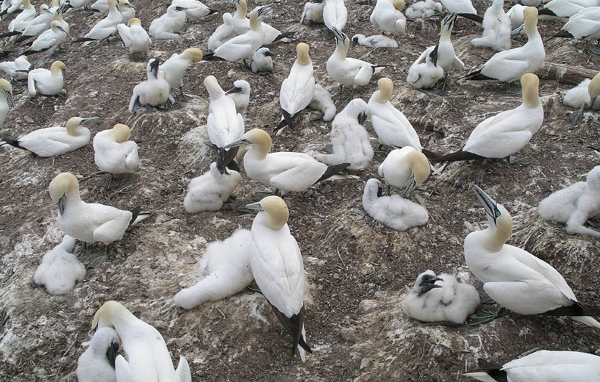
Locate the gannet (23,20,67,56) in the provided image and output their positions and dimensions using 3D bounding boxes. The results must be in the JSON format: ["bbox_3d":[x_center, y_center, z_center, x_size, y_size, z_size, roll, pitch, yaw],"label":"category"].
[{"bbox_3d":[-2.535,-1.515,6.350,0.480,0.350,0.190,-6,25,-9],"label":"gannet"}]

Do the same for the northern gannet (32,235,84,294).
[{"bbox_3d":[-1.082,0.327,2.898,0.230,0.220,0.330,2,31,10],"label":"northern gannet"}]

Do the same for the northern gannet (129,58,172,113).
[{"bbox_3d":[-0.962,-0.690,4.067,0.260,0.340,0.270,-6,31,-10],"label":"northern gannet"}]

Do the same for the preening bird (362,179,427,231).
[{"bbox_3d":[0.443,0.063,2.986,0.320,0.230,0.190,3,31,13],"label":"preening bird"}]

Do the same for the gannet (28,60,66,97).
[{"bbox_3d":[-1.982,-0.887,4.950,0.460,0.290,0.250,18,31,36],"label":"gannet"}]

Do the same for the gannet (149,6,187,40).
[{"bbox_3d":[-1.282,-1.626,6.200,0.360,0.330,0.220,-5,25,-7],"label":"gannet"}]

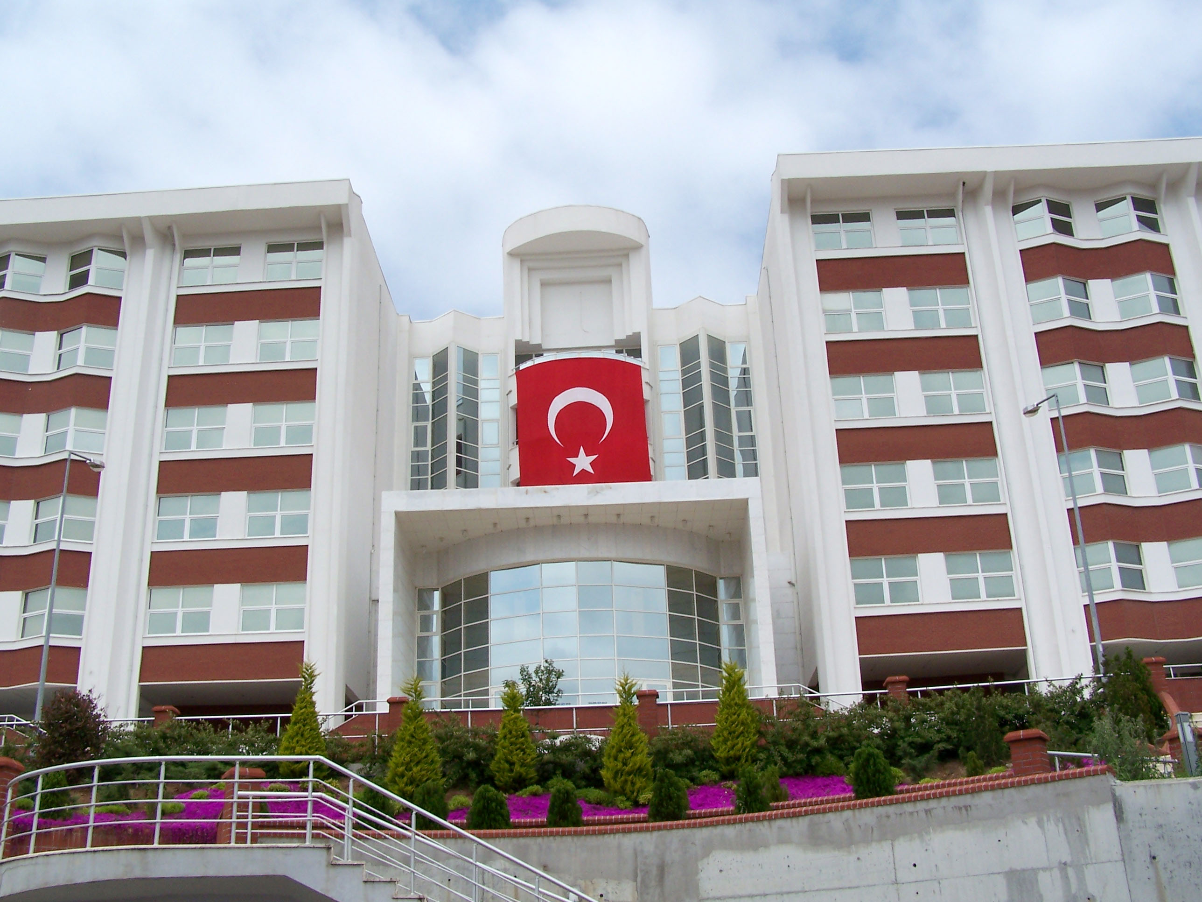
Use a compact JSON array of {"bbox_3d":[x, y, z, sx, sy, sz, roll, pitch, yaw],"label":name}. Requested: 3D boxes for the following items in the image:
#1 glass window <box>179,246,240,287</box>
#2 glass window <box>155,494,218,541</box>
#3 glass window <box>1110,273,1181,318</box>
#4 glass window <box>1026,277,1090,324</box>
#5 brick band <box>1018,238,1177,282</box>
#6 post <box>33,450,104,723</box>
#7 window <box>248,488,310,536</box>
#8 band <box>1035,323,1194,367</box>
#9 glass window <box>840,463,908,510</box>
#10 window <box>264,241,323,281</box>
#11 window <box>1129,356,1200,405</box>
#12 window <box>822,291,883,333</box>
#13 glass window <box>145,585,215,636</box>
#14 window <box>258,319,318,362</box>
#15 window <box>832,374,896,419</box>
[{"bbox_3d":[-14.768,-6.966,49.784,2.199,1.650,0.150,-3,-22,2],"label":"glass window"},{"bbox_3d":[-14.442,2.308,46.088,2.124,1.559,0.150,-3,-22,2],"label":"glass window"},{"bbox_3d":[19.939,-5.606,47.938,2.295,1.692,0.680,-3,-22,1],"label":"glass window"},{"bbox_3d":[16.485,-5.443,47.417,2.038,1.560,0.536,-3,-22,2],"label":"glass window"},{"bbox_3d":[17.775,-6.779,47.050,5.358,1.266,0.602,-2,-22,1],"label":"brick band"},{"bbox_3d":[-11.072,3.283,27.484,0.320,6.832,1.356,-7,-22,13],"label":"post"},{"bbox_3d":[-11.238,2.172,45.994,2.152,1.625,0.150,-3,-22,2],"label":"window"},{"bbox_3d":[18.483,-3.837,47.275,5.508,1.300,0.646,-3,-22,1],"label":"band"},{"bbox_3d":[9.809,1.282,47.225,2.306,1.679,0.120,-2,-22,1],"label":"glass window"},{"bbox_3d":[-11.715,-7.164,50.515,2.176,1.692,0.150,-3,-22,1],"label":"window"},{"bbox_3d":[20.075,-2.450,46.680,2.329,1.692,0.680,-3,-22,1],"label":"window"},{"bbox_3d":[8.943,-4.934,46.913,2.116,1.631,0.126,-2,-22,1],"label":"window"},{"bbox_3d":[-14.904,5.673,46.838,2.276,1.716,0.120,-2,-22,1],"label":"glass window"},{"bbox_3d":[-11.967,-4.220,50.704,2.297,1.736,0.120,-2,-22,1],"label":"window"},{"bbox_3d":[9.070,-1.875,45.682,2.116,1.631,0.126,-2,-22,1],"label":"window"}]

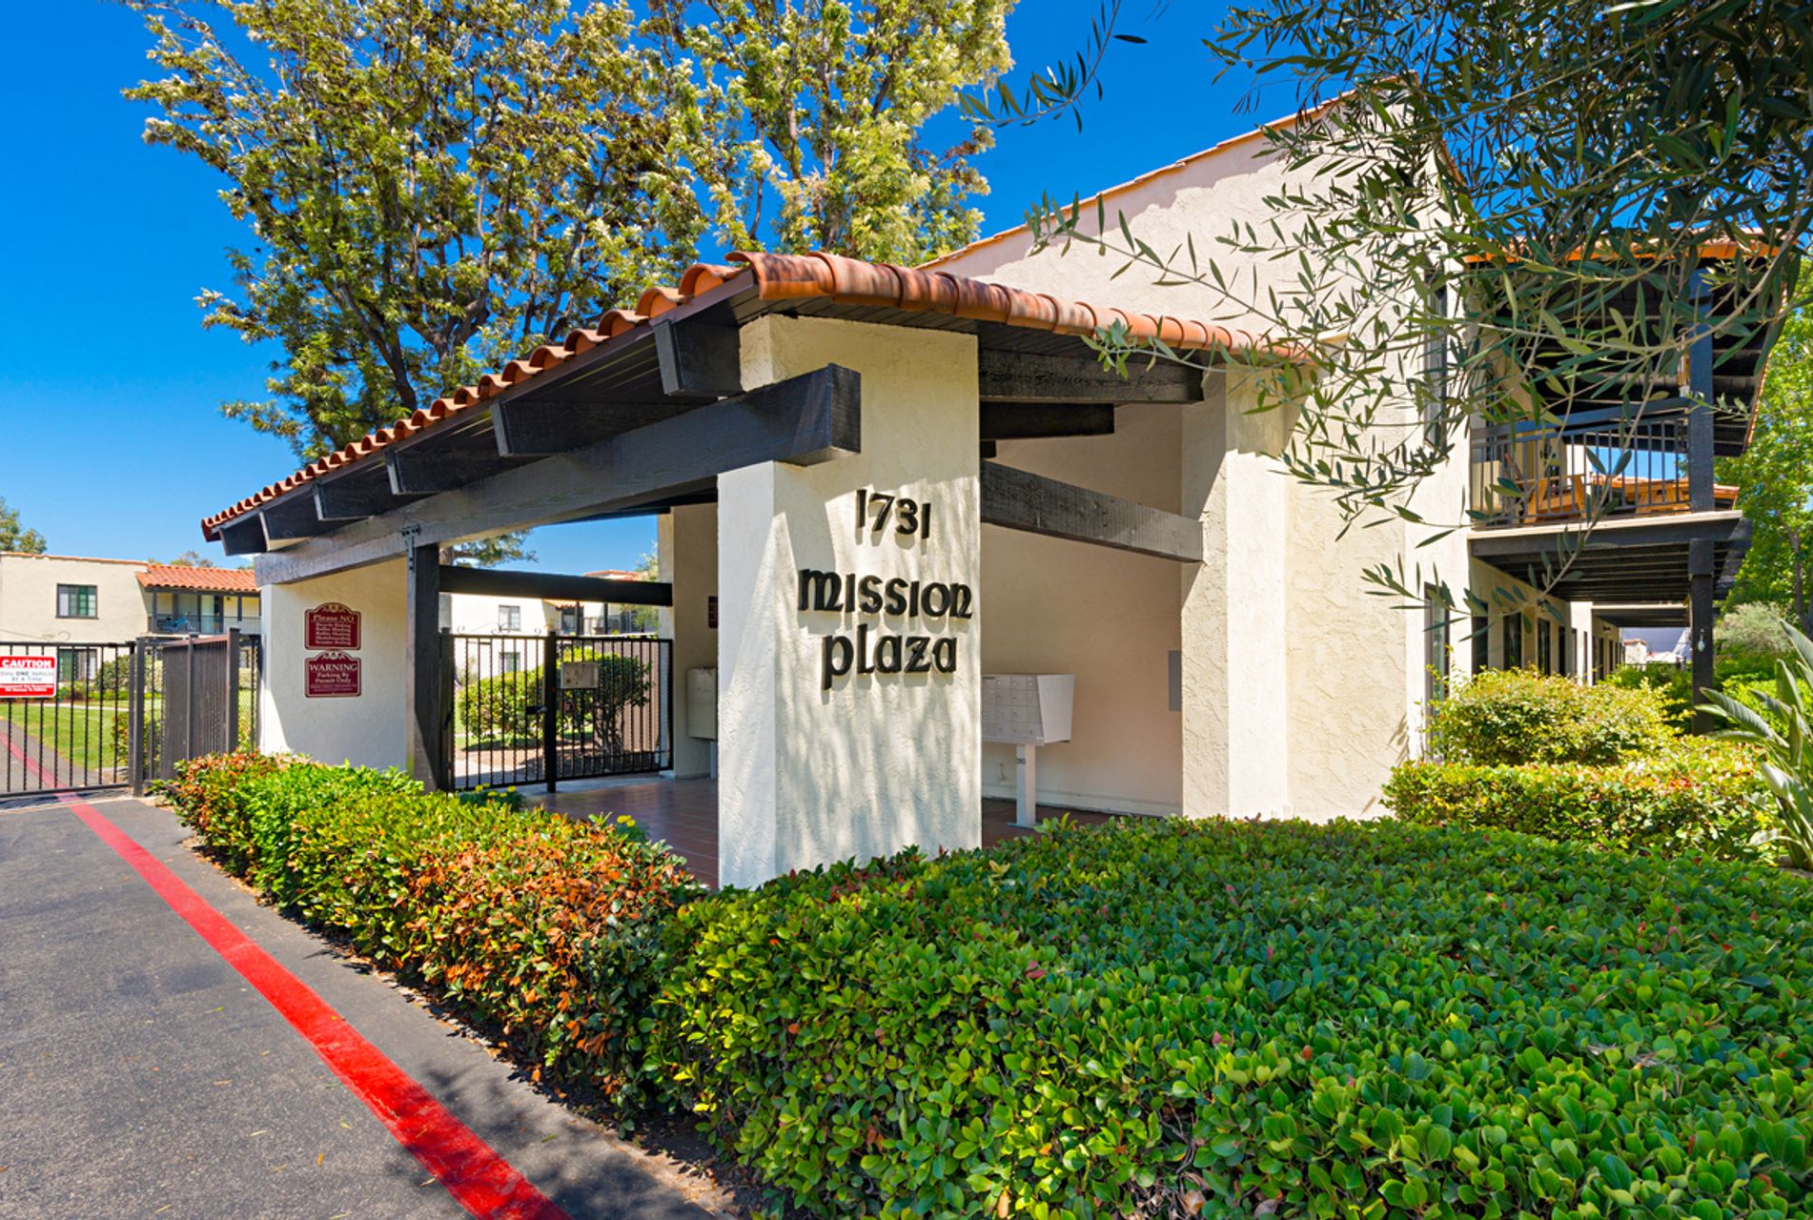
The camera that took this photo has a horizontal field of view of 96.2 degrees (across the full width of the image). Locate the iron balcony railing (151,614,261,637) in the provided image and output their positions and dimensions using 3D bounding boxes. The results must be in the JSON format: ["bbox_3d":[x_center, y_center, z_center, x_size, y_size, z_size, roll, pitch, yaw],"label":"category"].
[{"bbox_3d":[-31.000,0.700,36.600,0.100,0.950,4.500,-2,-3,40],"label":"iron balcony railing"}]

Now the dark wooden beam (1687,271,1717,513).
[{"bbox_3d":[6.400,-1.750,6.555,0.150,1.930,0.150,0,0,41],"label":"dark wooden beam"}]

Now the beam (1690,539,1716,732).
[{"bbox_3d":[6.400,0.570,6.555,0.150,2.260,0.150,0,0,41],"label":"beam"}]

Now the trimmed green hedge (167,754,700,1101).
[{"bbox_3d":[-3.550,1.500,5.300,6.500,0.660,0.740,-2,-3,40],"label":"trimmed green hedge"}]

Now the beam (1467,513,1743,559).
[{"bbox_3d":[5.890,-0.630,6.970,1.760,0.220,0.110,-2,-3,41],"label":"beam"}]

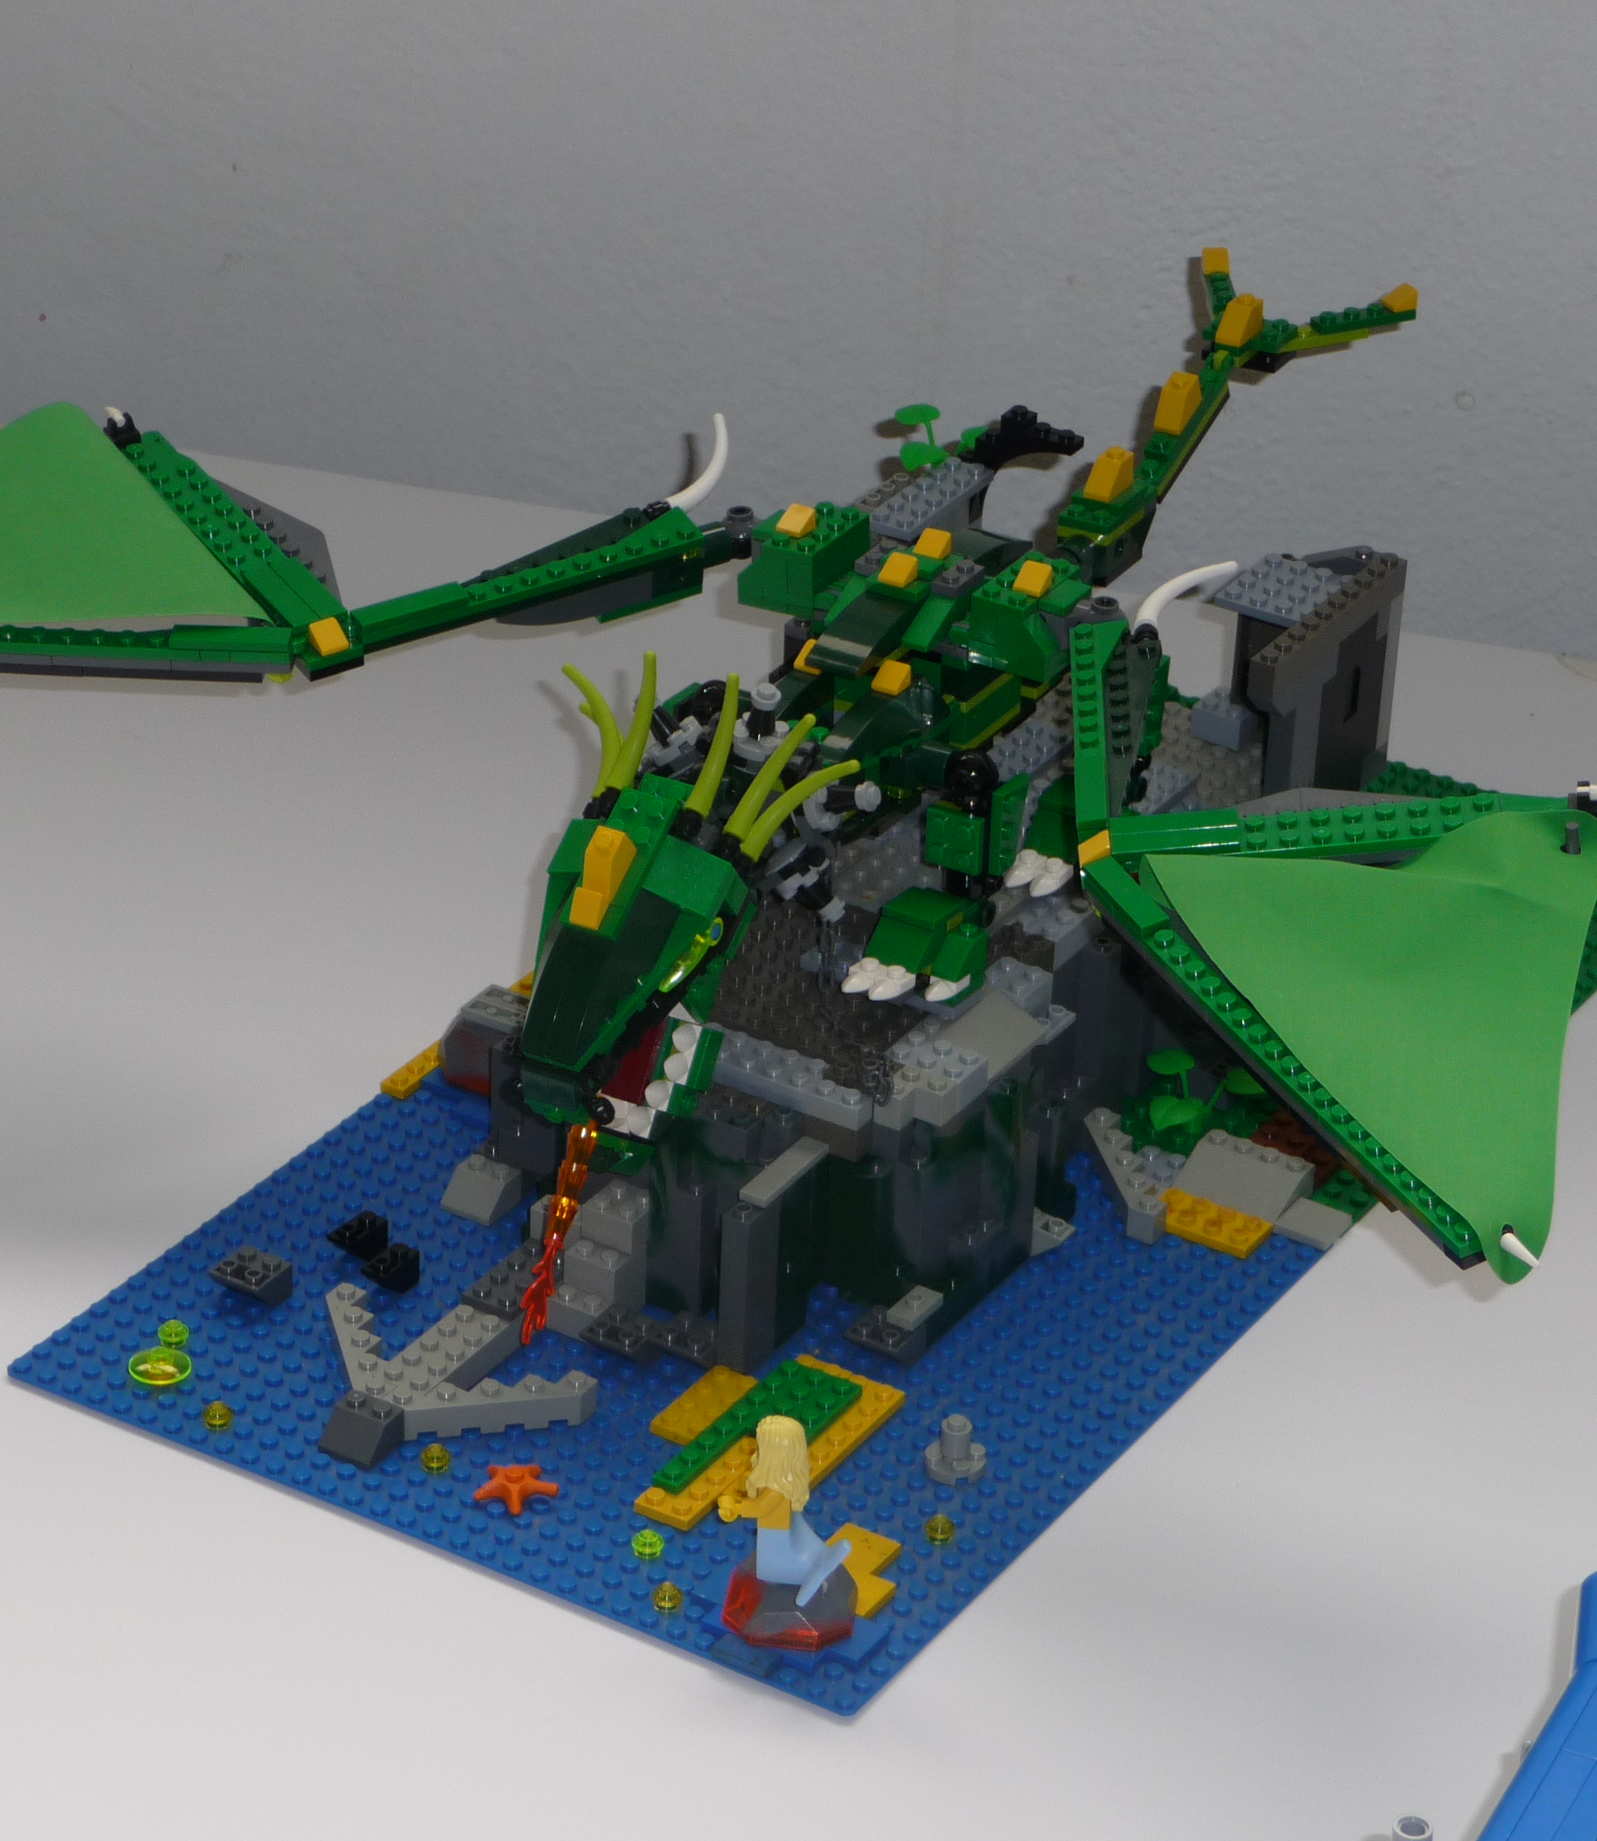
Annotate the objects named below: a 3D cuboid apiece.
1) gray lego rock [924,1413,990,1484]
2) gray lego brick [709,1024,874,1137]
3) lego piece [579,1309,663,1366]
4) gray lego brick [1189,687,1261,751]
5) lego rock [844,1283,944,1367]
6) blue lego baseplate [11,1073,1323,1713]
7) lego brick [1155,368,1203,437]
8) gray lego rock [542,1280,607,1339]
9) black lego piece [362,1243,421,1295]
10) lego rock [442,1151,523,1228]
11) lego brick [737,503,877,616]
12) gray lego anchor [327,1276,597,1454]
[{"bbox_3d":[0.040,0.133,1.517,0.016,0.015,0.016,2,30,-1],"label":"gray lego rock"},{"bbox_3d":[-0.005,0.040,1.535,0.056,0.011,0.016,19,33,26],"label":"gray lego brick"},{"bbox_3d":[-0.046,0.110,1.549,0.016,0.011,0.016,19,33,26],"label":"lego piece"},{"bbox_3d":[0.126,-0.059,1.733,0.016,0.011,0.016,19,33,26],"label":"gray lego brick"},{"bbox_3d":[0.025,0.107,1.557,0.016,0.015,0.024,19,33,26],"label":"lego rock"},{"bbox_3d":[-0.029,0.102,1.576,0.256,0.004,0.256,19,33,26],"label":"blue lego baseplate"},{"bbox_3d":[0.109,-0.150,1.721,0.008,0.011,0.016,16,52,24],"label":"lego brick"},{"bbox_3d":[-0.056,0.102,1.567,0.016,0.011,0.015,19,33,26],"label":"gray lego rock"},{"bbox_3d":[-0.108,0.093,1.573,0.008,0.011,0.016,19,33,26],"label":"black lego piece"},{"bbox_3d":[-0.086,0.073,1.612,0.016,0.011,0.016,19,33,26],"label":"lego rock"},{"bbox_3d":[0.001,-0.101,1.649,0.024,0.021,0.032,14,32,27],"label":"lego brick"},{"bbox_3d":[-0.094,0.117,1.533,0.080,0.011,0.048,19,33,26],"label":"gray lego anchor"}]

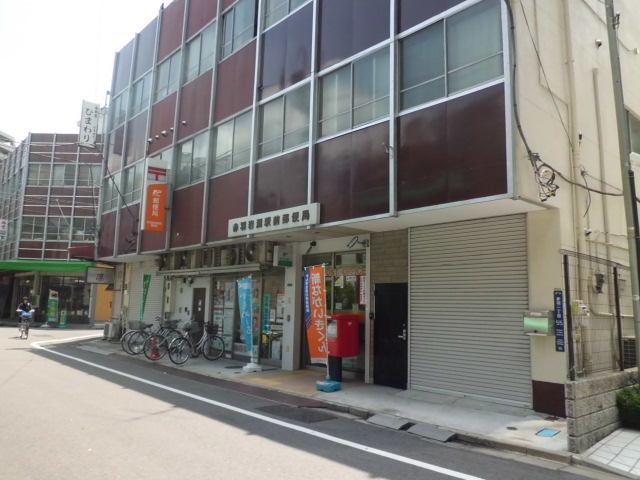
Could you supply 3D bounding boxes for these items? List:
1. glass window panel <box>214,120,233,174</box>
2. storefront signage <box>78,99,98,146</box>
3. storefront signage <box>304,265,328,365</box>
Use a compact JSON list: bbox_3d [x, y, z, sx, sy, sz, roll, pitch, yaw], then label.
[{"bbox_3d":[-2.573,-2.469,12.890,0.060,1.260,0.940,9,-11,-43],"label":"glass window panel"},{"bbox_3d":[-9.055,-4.503,18.894,0.600,1.800,0.160,9,-11,-43],"label":"storefront signage"},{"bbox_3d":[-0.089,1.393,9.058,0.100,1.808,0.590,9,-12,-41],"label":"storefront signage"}]

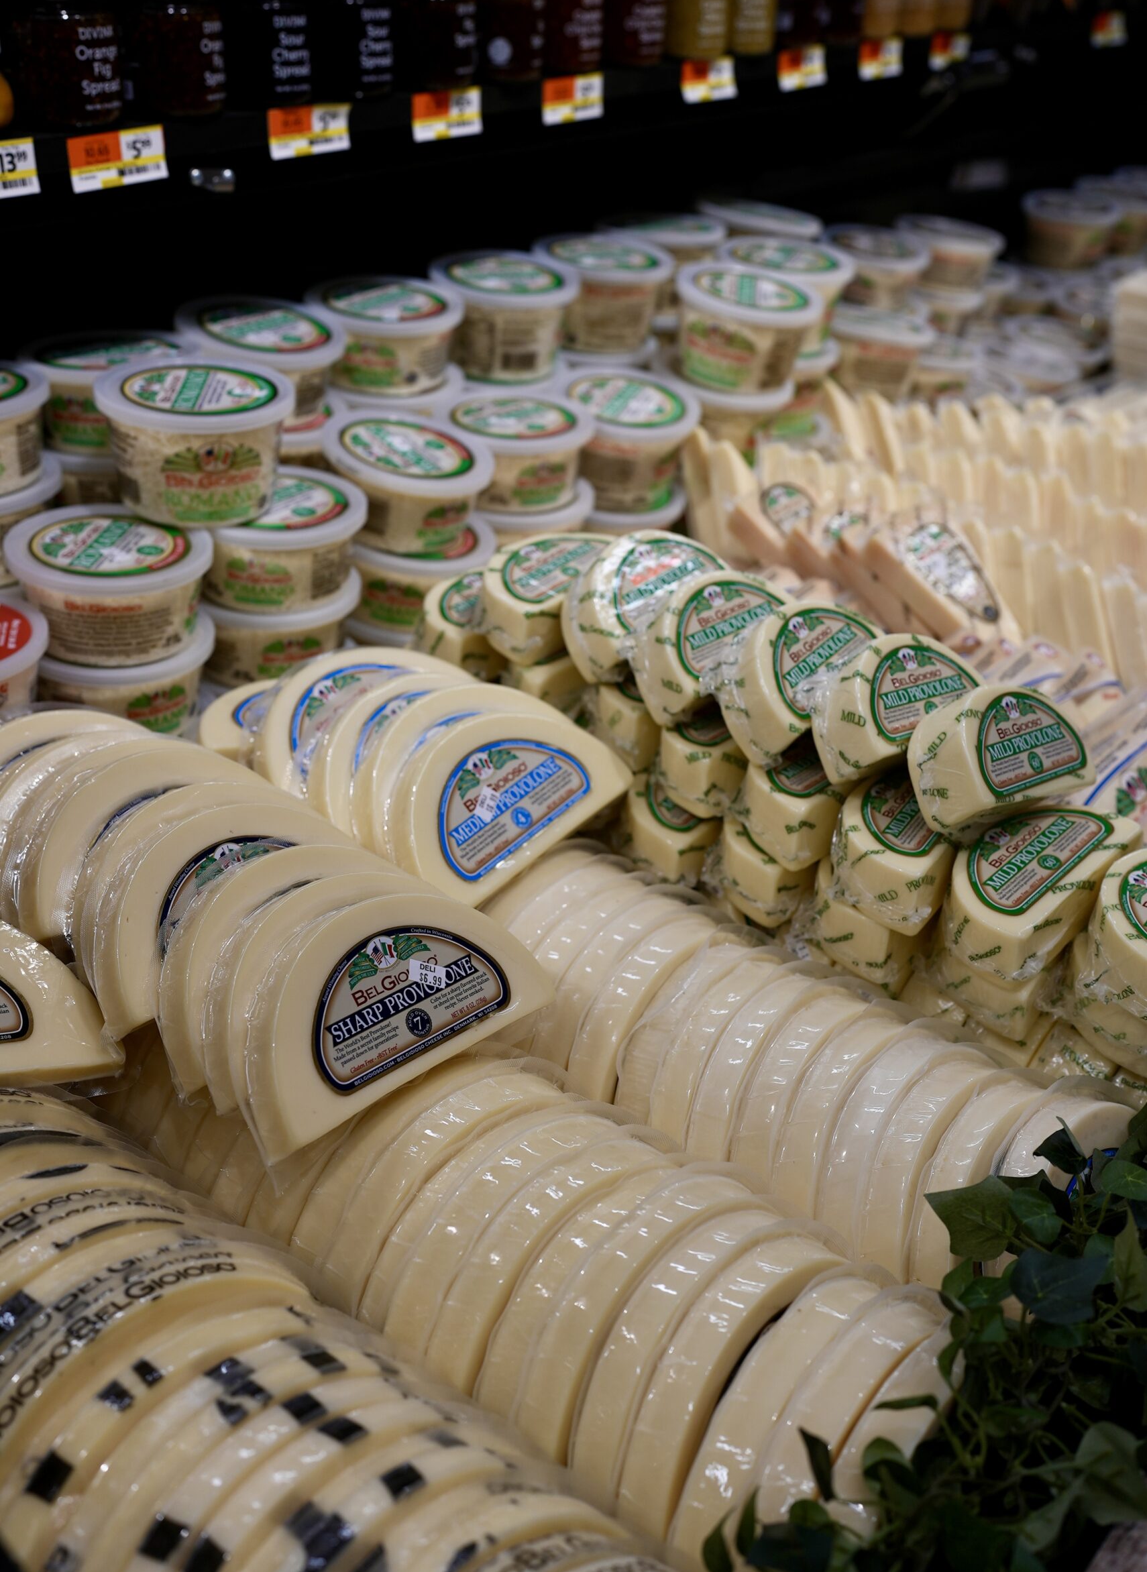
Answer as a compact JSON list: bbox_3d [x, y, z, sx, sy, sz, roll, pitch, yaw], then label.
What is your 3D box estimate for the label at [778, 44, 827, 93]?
[{"bbox_3d":[0.200,-0.626,1.457,0.002,0.032,0.066,19,34,40],"label":"label"}]

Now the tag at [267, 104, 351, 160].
[{"bbox_3d":[-0.175,-0.437,1.114,0.002,0.032,0.066,19,34,40],"label":"tag"}]

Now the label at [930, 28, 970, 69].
[{"bbox_3d":[0.342,-0.670,1.520,0.003,0.031,0.064,19,34,40],"label":"label"}]

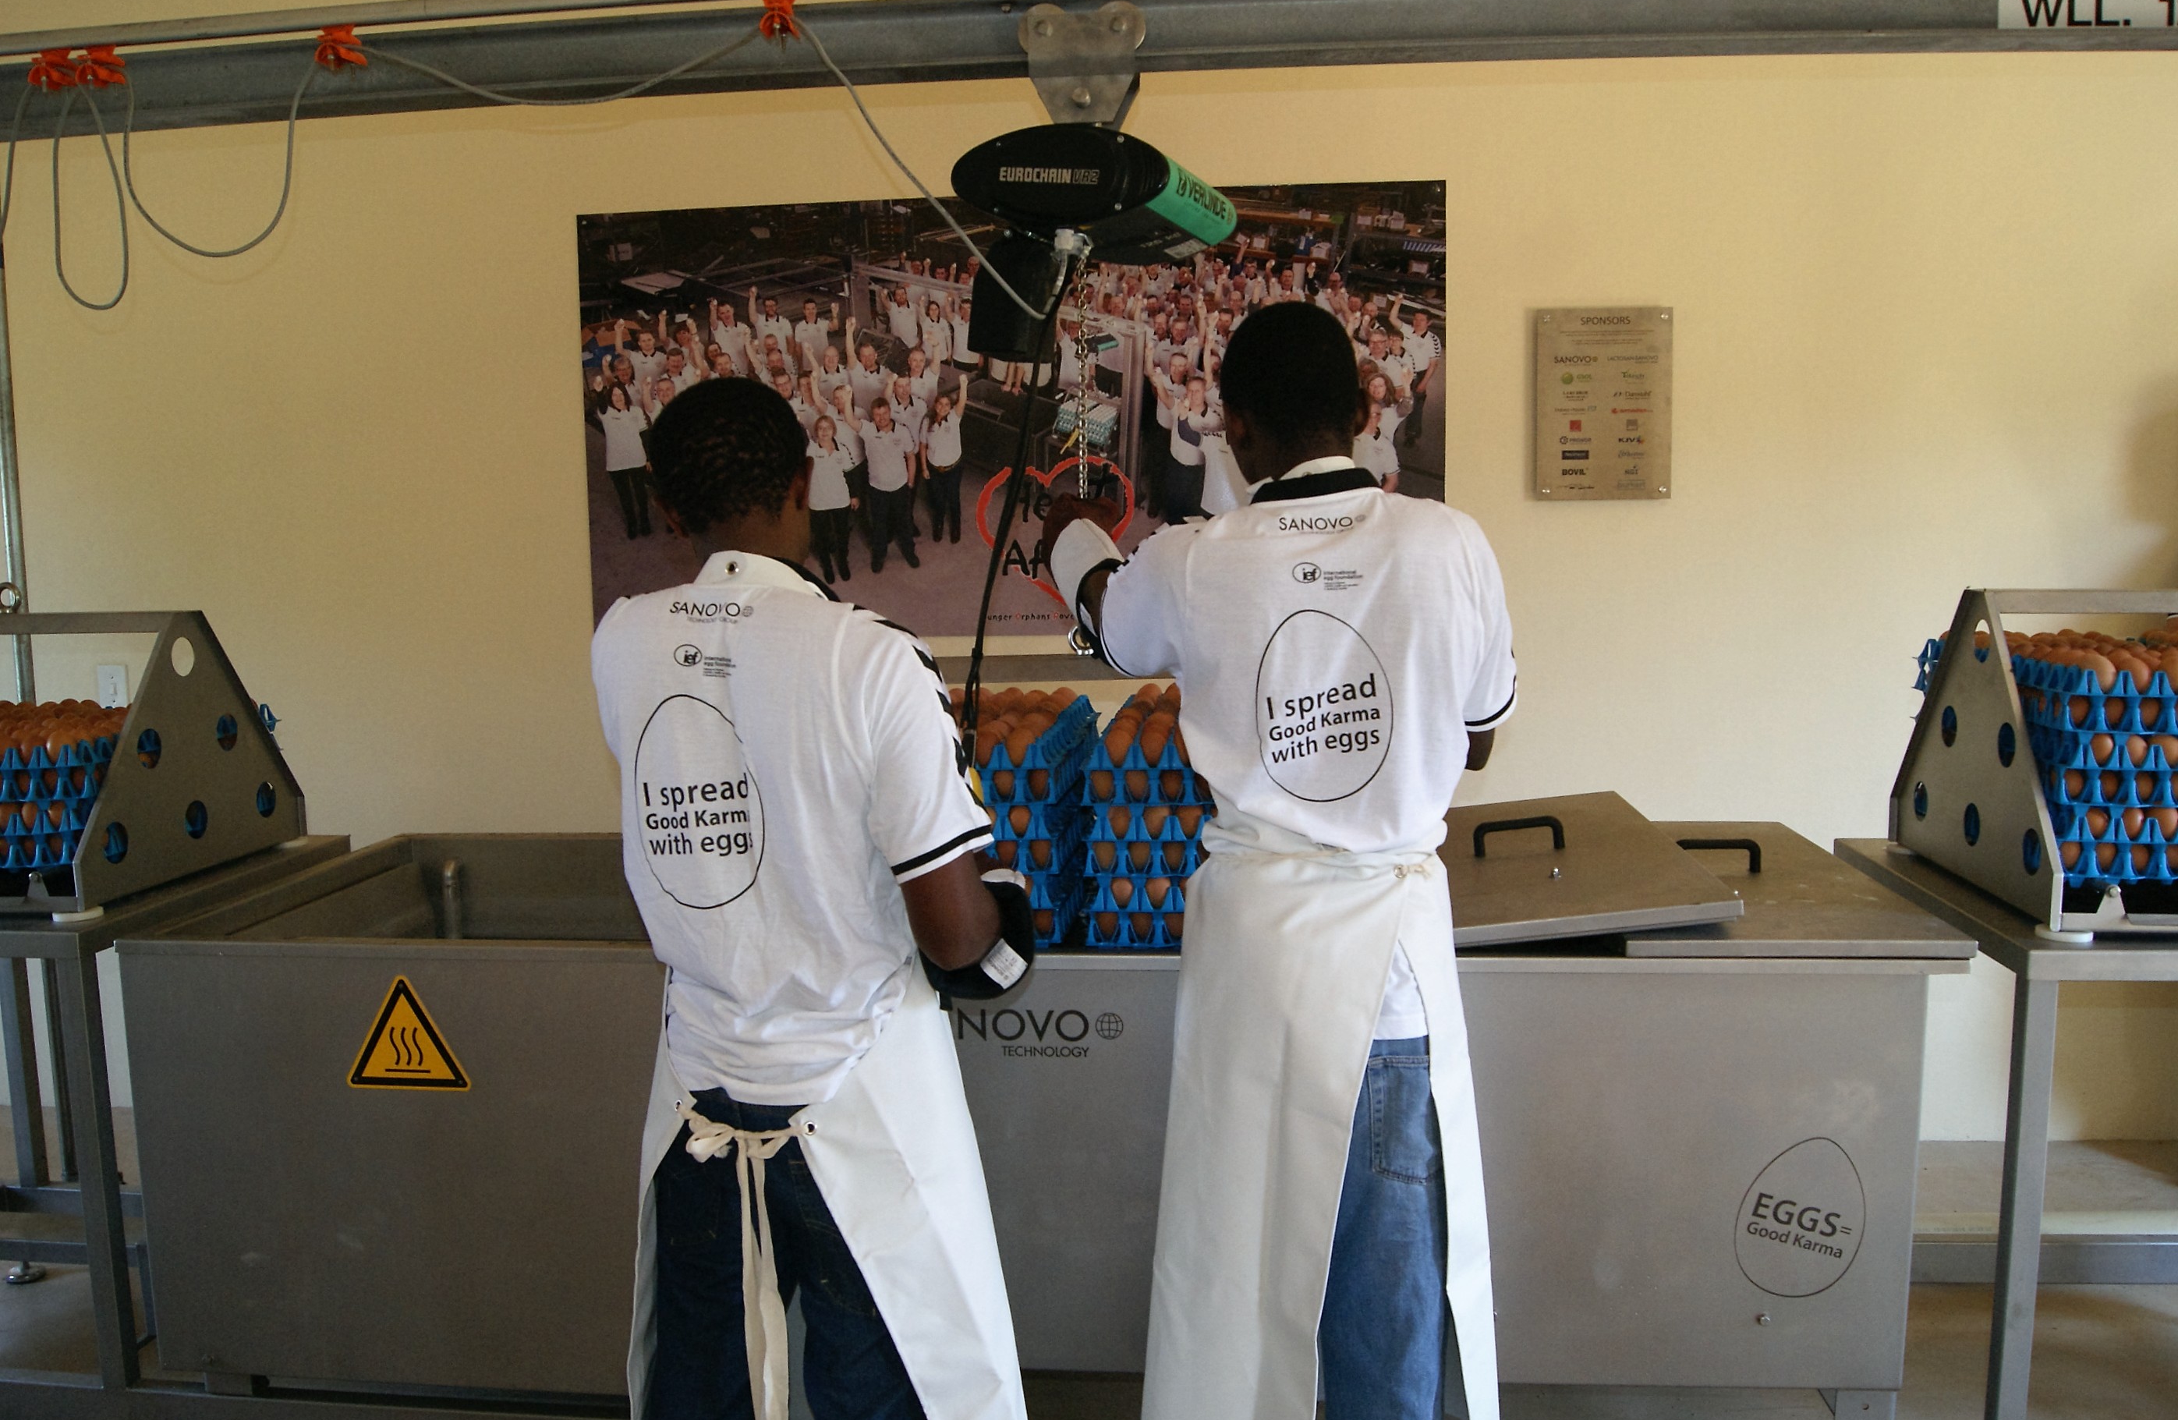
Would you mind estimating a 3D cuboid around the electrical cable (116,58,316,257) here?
[{"bbox_3d":[-1.335,-0.847,2.500,0.325,0.310,0.060,0,7,6],"label":"electrical cable"}]

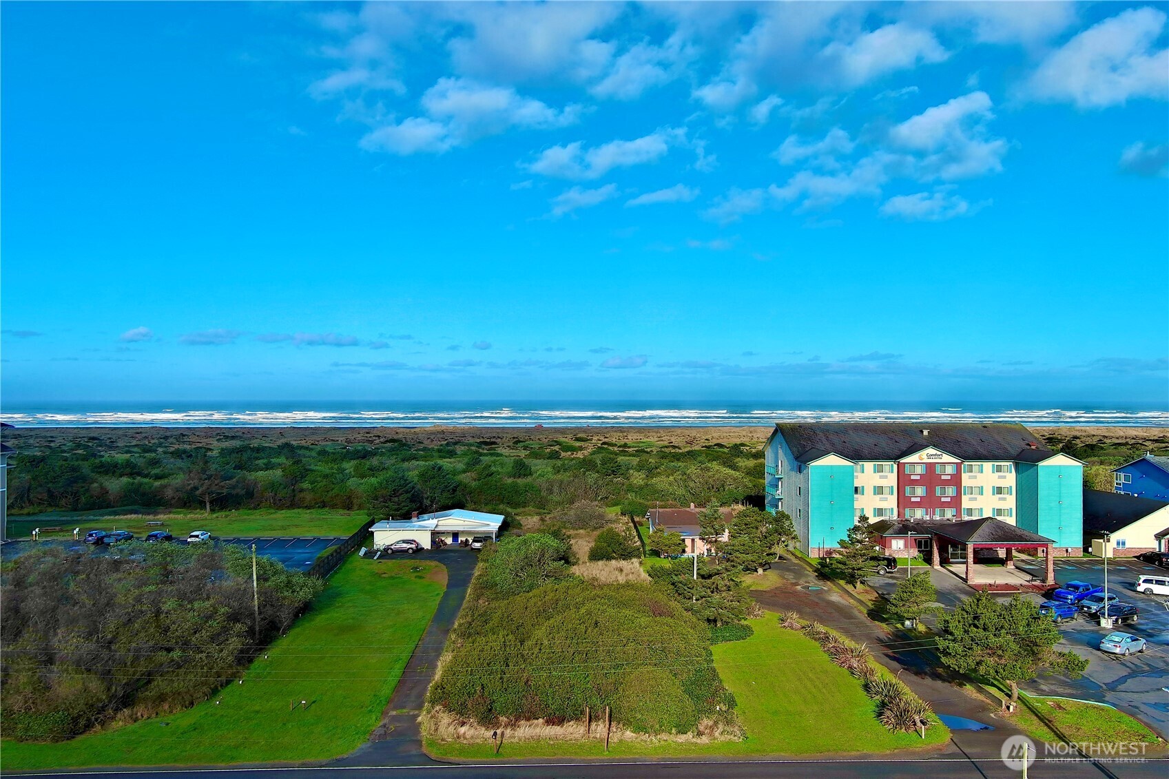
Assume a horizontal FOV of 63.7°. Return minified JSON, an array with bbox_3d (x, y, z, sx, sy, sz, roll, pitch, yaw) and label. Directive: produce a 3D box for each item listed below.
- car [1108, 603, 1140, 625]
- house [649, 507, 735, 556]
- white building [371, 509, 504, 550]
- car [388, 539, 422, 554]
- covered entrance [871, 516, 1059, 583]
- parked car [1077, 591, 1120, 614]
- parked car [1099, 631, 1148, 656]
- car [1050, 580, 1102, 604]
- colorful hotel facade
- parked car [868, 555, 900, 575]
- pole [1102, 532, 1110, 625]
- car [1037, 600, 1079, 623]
[{"bbox_3d":[47.696,19.901,84.097,4.350,1.500,1.770,0,-1,-32],"label":"car"},{"bbox_3d":[14.361,18.669,126.265,11.078,4.719,15.899,0,-1,0],"label":"house"},{"bbox_3d":[-19.695,18.947,128.776,16.823,4.206,12.925,0,-1,0],"label":"white building"},{"bbox_3d":[-23.415,20.140,120.893,4.550,1.680,1.820,0,-1,0],"label":"car"},{"bbox_3d":[43.749,17.606,110.631,13.643,6.565,20.515,0,-1,0],"label":"covered entrance"},{"bbox_3d":[48.253,19.864,88.339,4.700,1.650,1.830,0,-1,-32],"label":"parked car"},{"bbox_3d":[42.373,19.836,73.916,4.630,1.450,1.780,0,-1,-32],"label":"parked car"},{"bbox_3d":[48.608,19.753,92.678,5.850,1.950,2.030,0,-1,-32],"label":"car"},{"bbox_3d":[45.237,13.030,132.419,34.671,16.105,29.953,0,-1,0],"label":"colorful hotel facade"},{"bbox_3d":[32.517,19.890,106.917,5.200,1.930,2.000,0,-1,27],"label":"parked car"},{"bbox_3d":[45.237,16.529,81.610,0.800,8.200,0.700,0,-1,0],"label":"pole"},{"bbox_3d":[42.595,19.846,84.591,4.350,1.620,1.800,0,-1,-32],"label":"car"}]

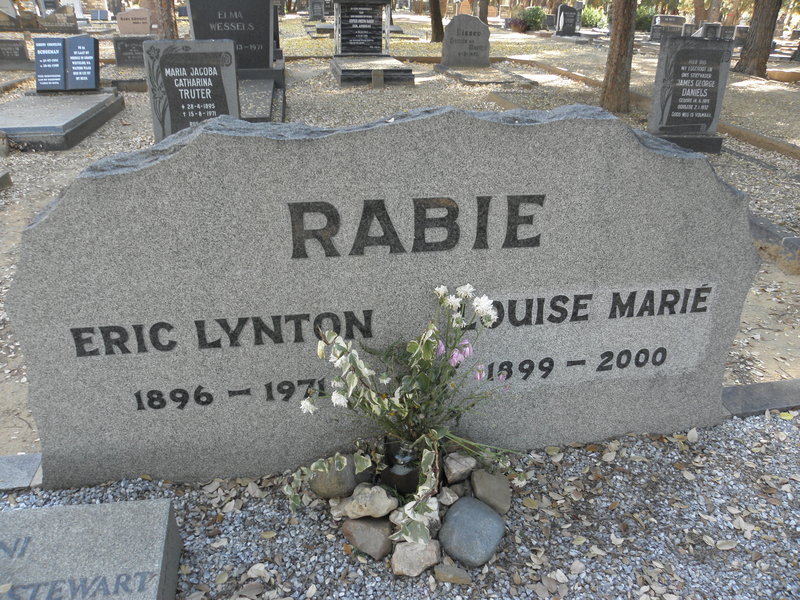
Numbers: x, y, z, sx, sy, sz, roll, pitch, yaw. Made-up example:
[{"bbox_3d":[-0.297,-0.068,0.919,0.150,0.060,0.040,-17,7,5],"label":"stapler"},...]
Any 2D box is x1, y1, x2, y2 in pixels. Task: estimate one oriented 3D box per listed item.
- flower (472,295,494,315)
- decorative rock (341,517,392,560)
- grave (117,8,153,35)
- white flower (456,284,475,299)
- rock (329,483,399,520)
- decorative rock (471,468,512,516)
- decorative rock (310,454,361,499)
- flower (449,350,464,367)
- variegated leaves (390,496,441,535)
[{"bbox_3d":[0.196,0.013,1.408,0.049,0.049,0.046,0,27,0],"label":"flower"},{"bbox_3d":[-0.078,0.576,1.447,0.120,0.088,0.105,0,27,0],"label":"decorative rock"},{"bbox_3d":[-6.298,-6.463,14.200,0.780,0.720,0.160,-3,24,-7],"label":"grave"},{"bbox_3d":[0.153,-0.019,1.407,0.042,0.034,0.042,0,27,0],"label":"white flower"},{"bbox_3d":[-0.091,0.506,1.510,0.166,0.083,0.102,0,27,0],"label":"rock"},{"bbox_3d":[0.241,0.506,1.586,0.103,0.093,0.122,0,27,0],"label":"decorative rock"},{"bbox_3d":[-0.168,0.460,1.565,0.125,0.085,0.105,-4,26,-9],"label":"decorative rock"},{"bbox_3d":[0.137,0.141,1.457,0.035,0.037,0.034,0,27,0],"label":"flower"},{"bbox_3d":[0.033,0.492,1.365,0.115,0.060,0.075,0,26,0],"label":"variegated leaves"}]

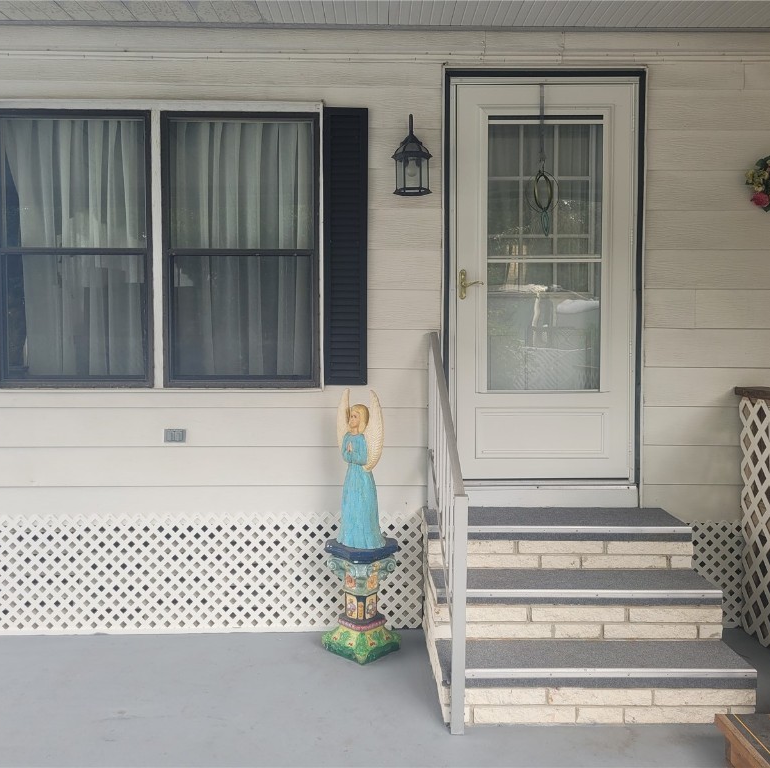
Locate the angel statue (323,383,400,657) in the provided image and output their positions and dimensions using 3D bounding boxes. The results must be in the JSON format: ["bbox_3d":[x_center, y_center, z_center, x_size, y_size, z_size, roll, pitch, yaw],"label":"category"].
[{"bbox_3d":[-0.106,0.659,3.722,0.290,1.257,0.290,2,3,39],"label":"angel statue"}]

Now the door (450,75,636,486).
[{"bbox_3d":[0.817,-0.536,3.928,0.961,2.038,0.060,0,3,-1],"label":"door"}]

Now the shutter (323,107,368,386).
[{"bbox_3d":[-0.199,-0.696,3.895,0.224,1.389,0.030,0,3,-1],"label":"shutter"}]

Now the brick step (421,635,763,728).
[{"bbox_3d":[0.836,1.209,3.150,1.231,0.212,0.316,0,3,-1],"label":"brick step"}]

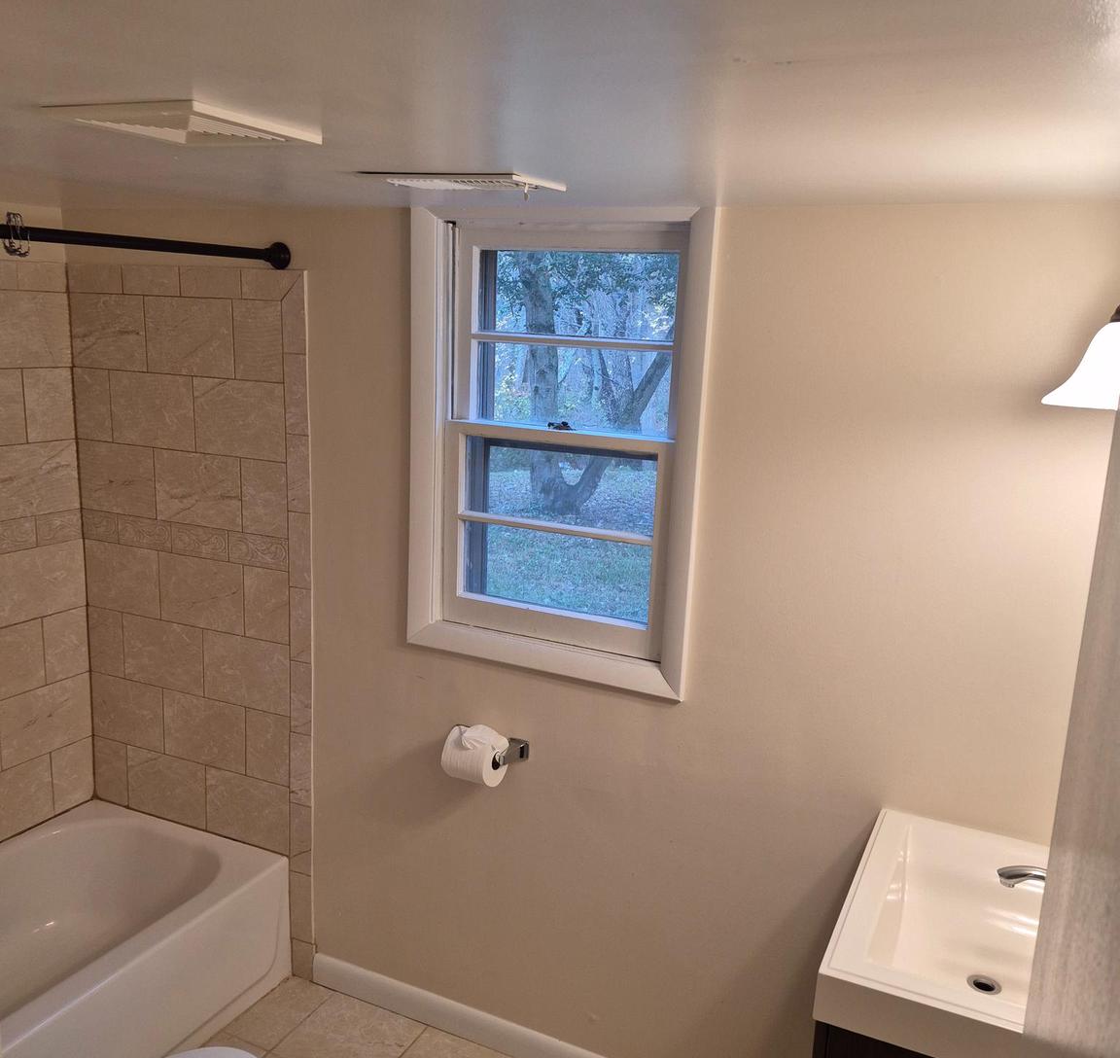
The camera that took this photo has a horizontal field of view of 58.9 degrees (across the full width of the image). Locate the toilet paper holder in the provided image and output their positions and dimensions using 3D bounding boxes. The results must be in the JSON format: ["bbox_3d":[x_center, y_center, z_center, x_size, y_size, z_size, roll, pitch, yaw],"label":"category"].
[{"bbox_3d":[-0.189,0.530,2.400,0.210,0.050,0.084,7,12,24],"label":"toilet paper holder"}]

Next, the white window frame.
[{"bbox_3d":[-0.015,-0.184,2.277,0.725,1.050,0.110,7,12,24],"label":"white window frame"}]

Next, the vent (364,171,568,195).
[{"bbox_3d":[-0.172,-0.643,1.875,0.305,0.020,0.195,7,12,24],"label":"vent"}]

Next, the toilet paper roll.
[{"bbox_3d":[-0.200,0.545,2.377,0.113,0.118,0.118,7,12,24],"label":"toilet paper roll"}]

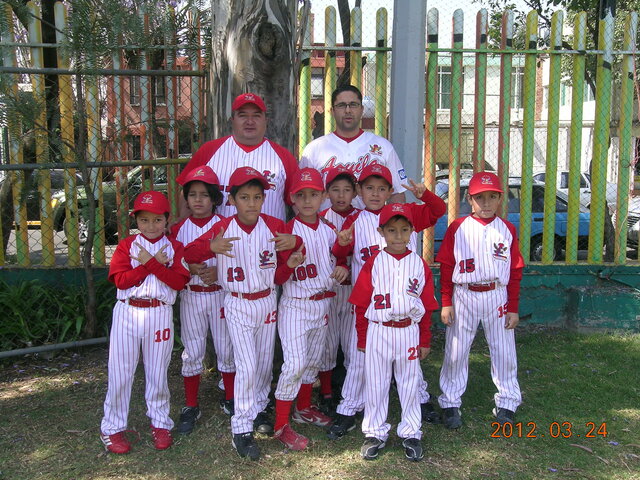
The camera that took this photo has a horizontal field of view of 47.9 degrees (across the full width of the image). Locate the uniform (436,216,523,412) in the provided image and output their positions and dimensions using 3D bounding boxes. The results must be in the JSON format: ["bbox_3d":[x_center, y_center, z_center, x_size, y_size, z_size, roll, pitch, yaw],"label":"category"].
[{"bbox_3d":[0.807,0.384,3.630,0.410,1.008,0.260,0,7,5],"label":"uniform"}]

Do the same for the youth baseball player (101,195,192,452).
[{"bbox_3d":[-0.815,0.367,3.356,0.410,1.193,0.310,-2,7,-14],"label":"youth baseball player"}]

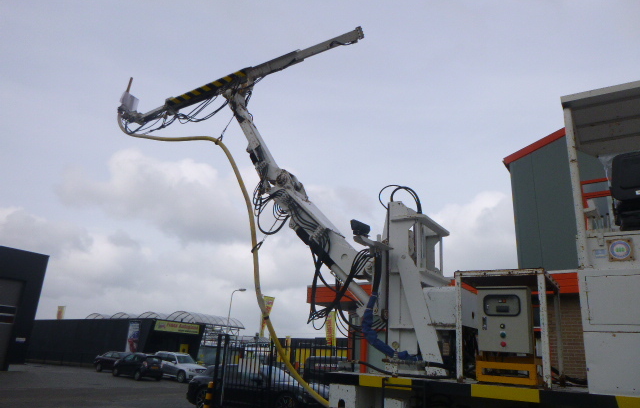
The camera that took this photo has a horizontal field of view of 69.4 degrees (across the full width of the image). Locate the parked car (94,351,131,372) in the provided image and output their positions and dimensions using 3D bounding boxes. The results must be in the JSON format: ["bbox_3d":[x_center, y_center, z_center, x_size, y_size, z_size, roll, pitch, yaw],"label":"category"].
[{"bbox_3d":[-16.000,12.548,36.621,4.350,1.460,1.750,-8,-22,30],"label":"parked car"}]

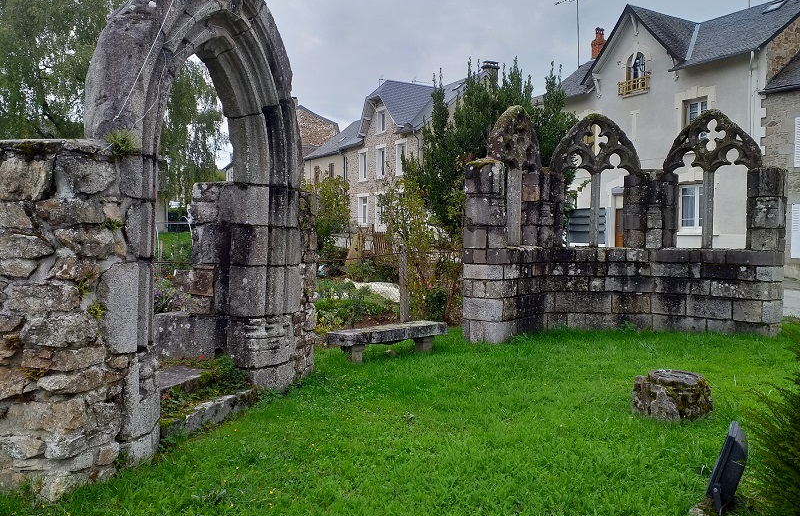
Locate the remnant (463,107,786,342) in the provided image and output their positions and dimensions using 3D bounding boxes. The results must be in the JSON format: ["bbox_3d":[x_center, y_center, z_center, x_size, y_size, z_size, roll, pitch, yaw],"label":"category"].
[{"bbox_3d":[3.482,-0.563,9.972,4.867,3.642,1.727,0,2,6],"label":"remnant"}]

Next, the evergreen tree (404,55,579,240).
[{"bbox_3d":[2.000,-1.656,13.853,3.750,5.600,3.200,0,2,8],"label":"evergreen tree"}]

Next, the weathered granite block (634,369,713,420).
[{"bbox_3d":[2.488,1.233,5.743,0.667,0.330,0.628,1,2,23],"label":"weathered granite block"}]

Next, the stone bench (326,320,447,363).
[{"bbox_3d":[-0.132,1.126,8.331,1.711,0.405,0.393,-2,2,-41],"label":"stone bench"}]

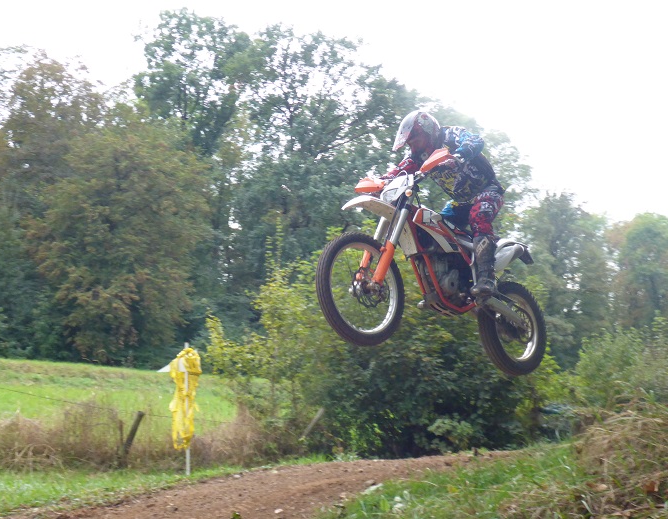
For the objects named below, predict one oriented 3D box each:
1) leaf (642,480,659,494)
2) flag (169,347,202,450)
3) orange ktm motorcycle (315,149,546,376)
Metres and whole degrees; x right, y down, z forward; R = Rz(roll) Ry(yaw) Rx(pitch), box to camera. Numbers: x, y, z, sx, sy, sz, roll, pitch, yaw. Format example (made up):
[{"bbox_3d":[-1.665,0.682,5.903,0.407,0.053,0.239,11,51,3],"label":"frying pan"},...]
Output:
[{"bbox_3d":[1.159,0.835,3.000,0.055,0.045,0.045,-3,-6,20],"label":"leaf"},{"bbox_3d":[-1.812,1.702,10.000,0.390,1.250,0.280,0,-6,-10],"label":"flag"},{"bbox_3d":[0.726,0.054,5.421,2.102,1.245,0.830,16,-22,-37],"label":"orange ktm motorcycle"}]

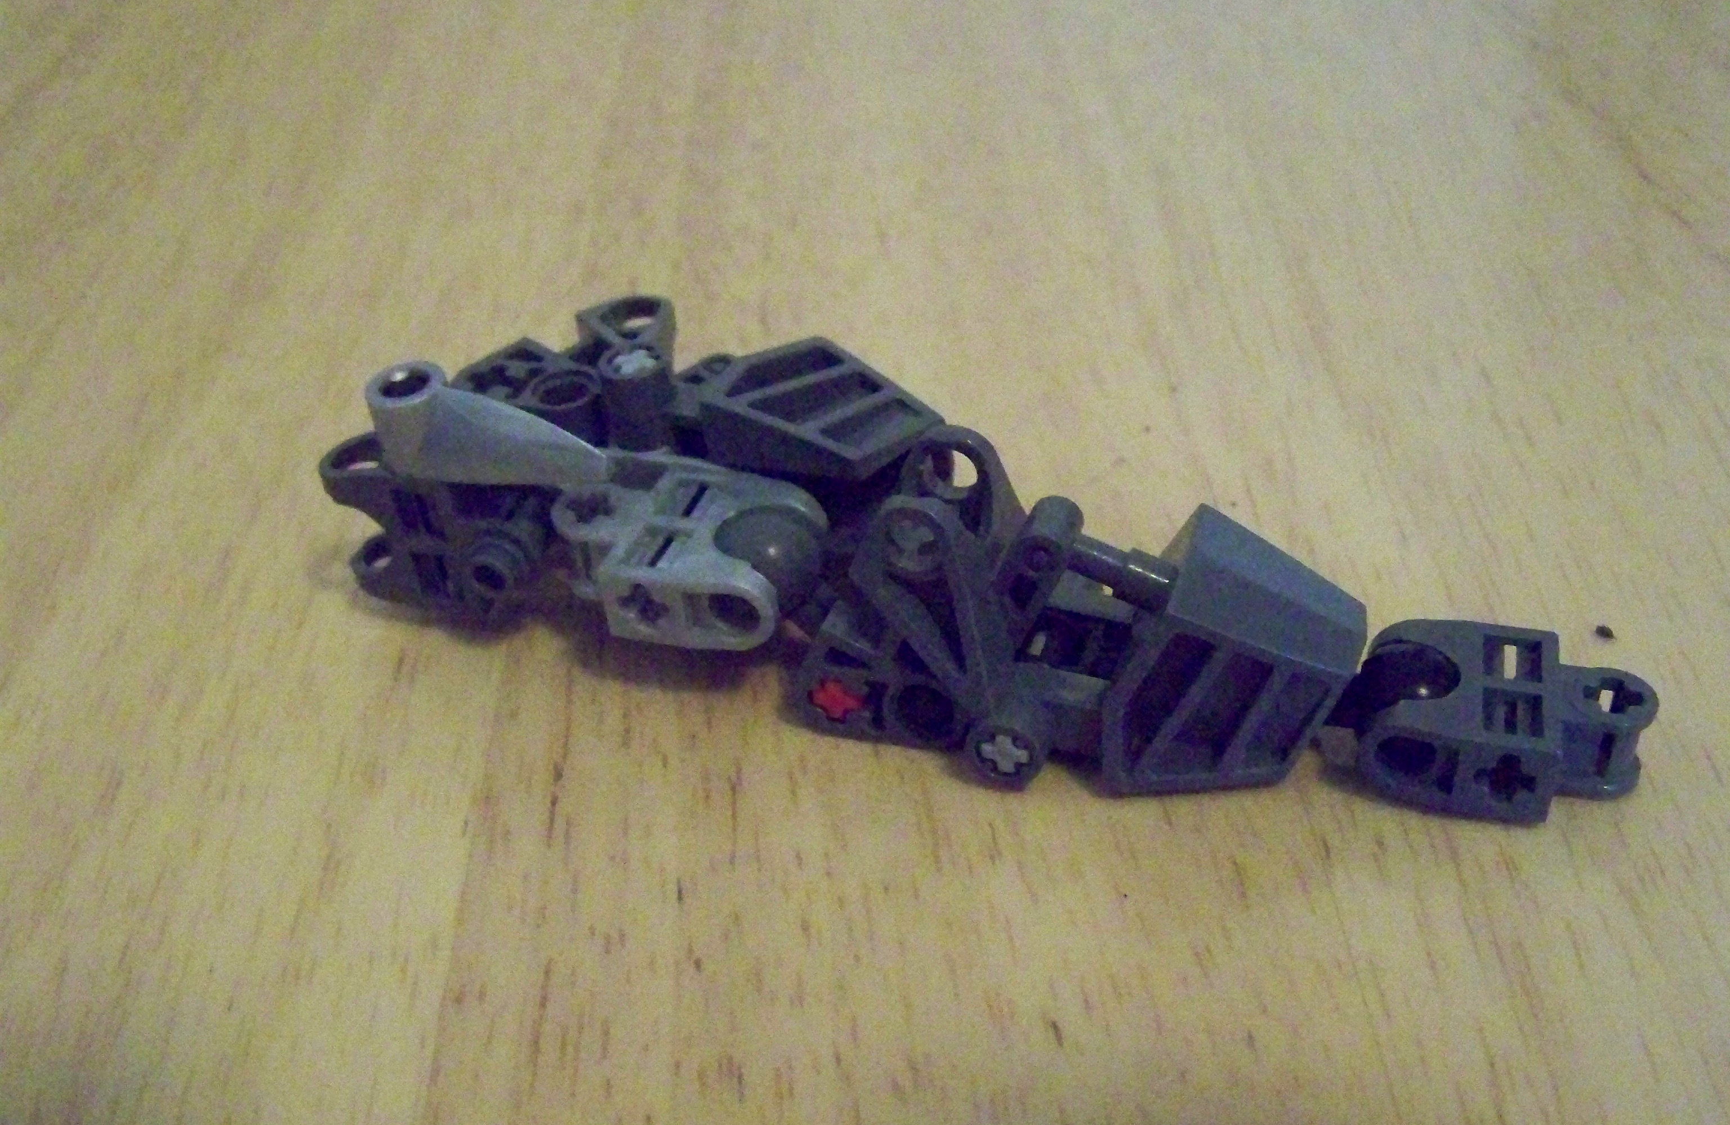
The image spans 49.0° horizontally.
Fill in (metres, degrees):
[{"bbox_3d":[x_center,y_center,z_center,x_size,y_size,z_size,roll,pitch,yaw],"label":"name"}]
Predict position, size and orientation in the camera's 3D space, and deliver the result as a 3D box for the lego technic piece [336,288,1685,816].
[{"bbox_3d":[0.008,-0.003,0.181,0.131,0.022,0.043,15,41,20],"label":"lego technic piece"}]

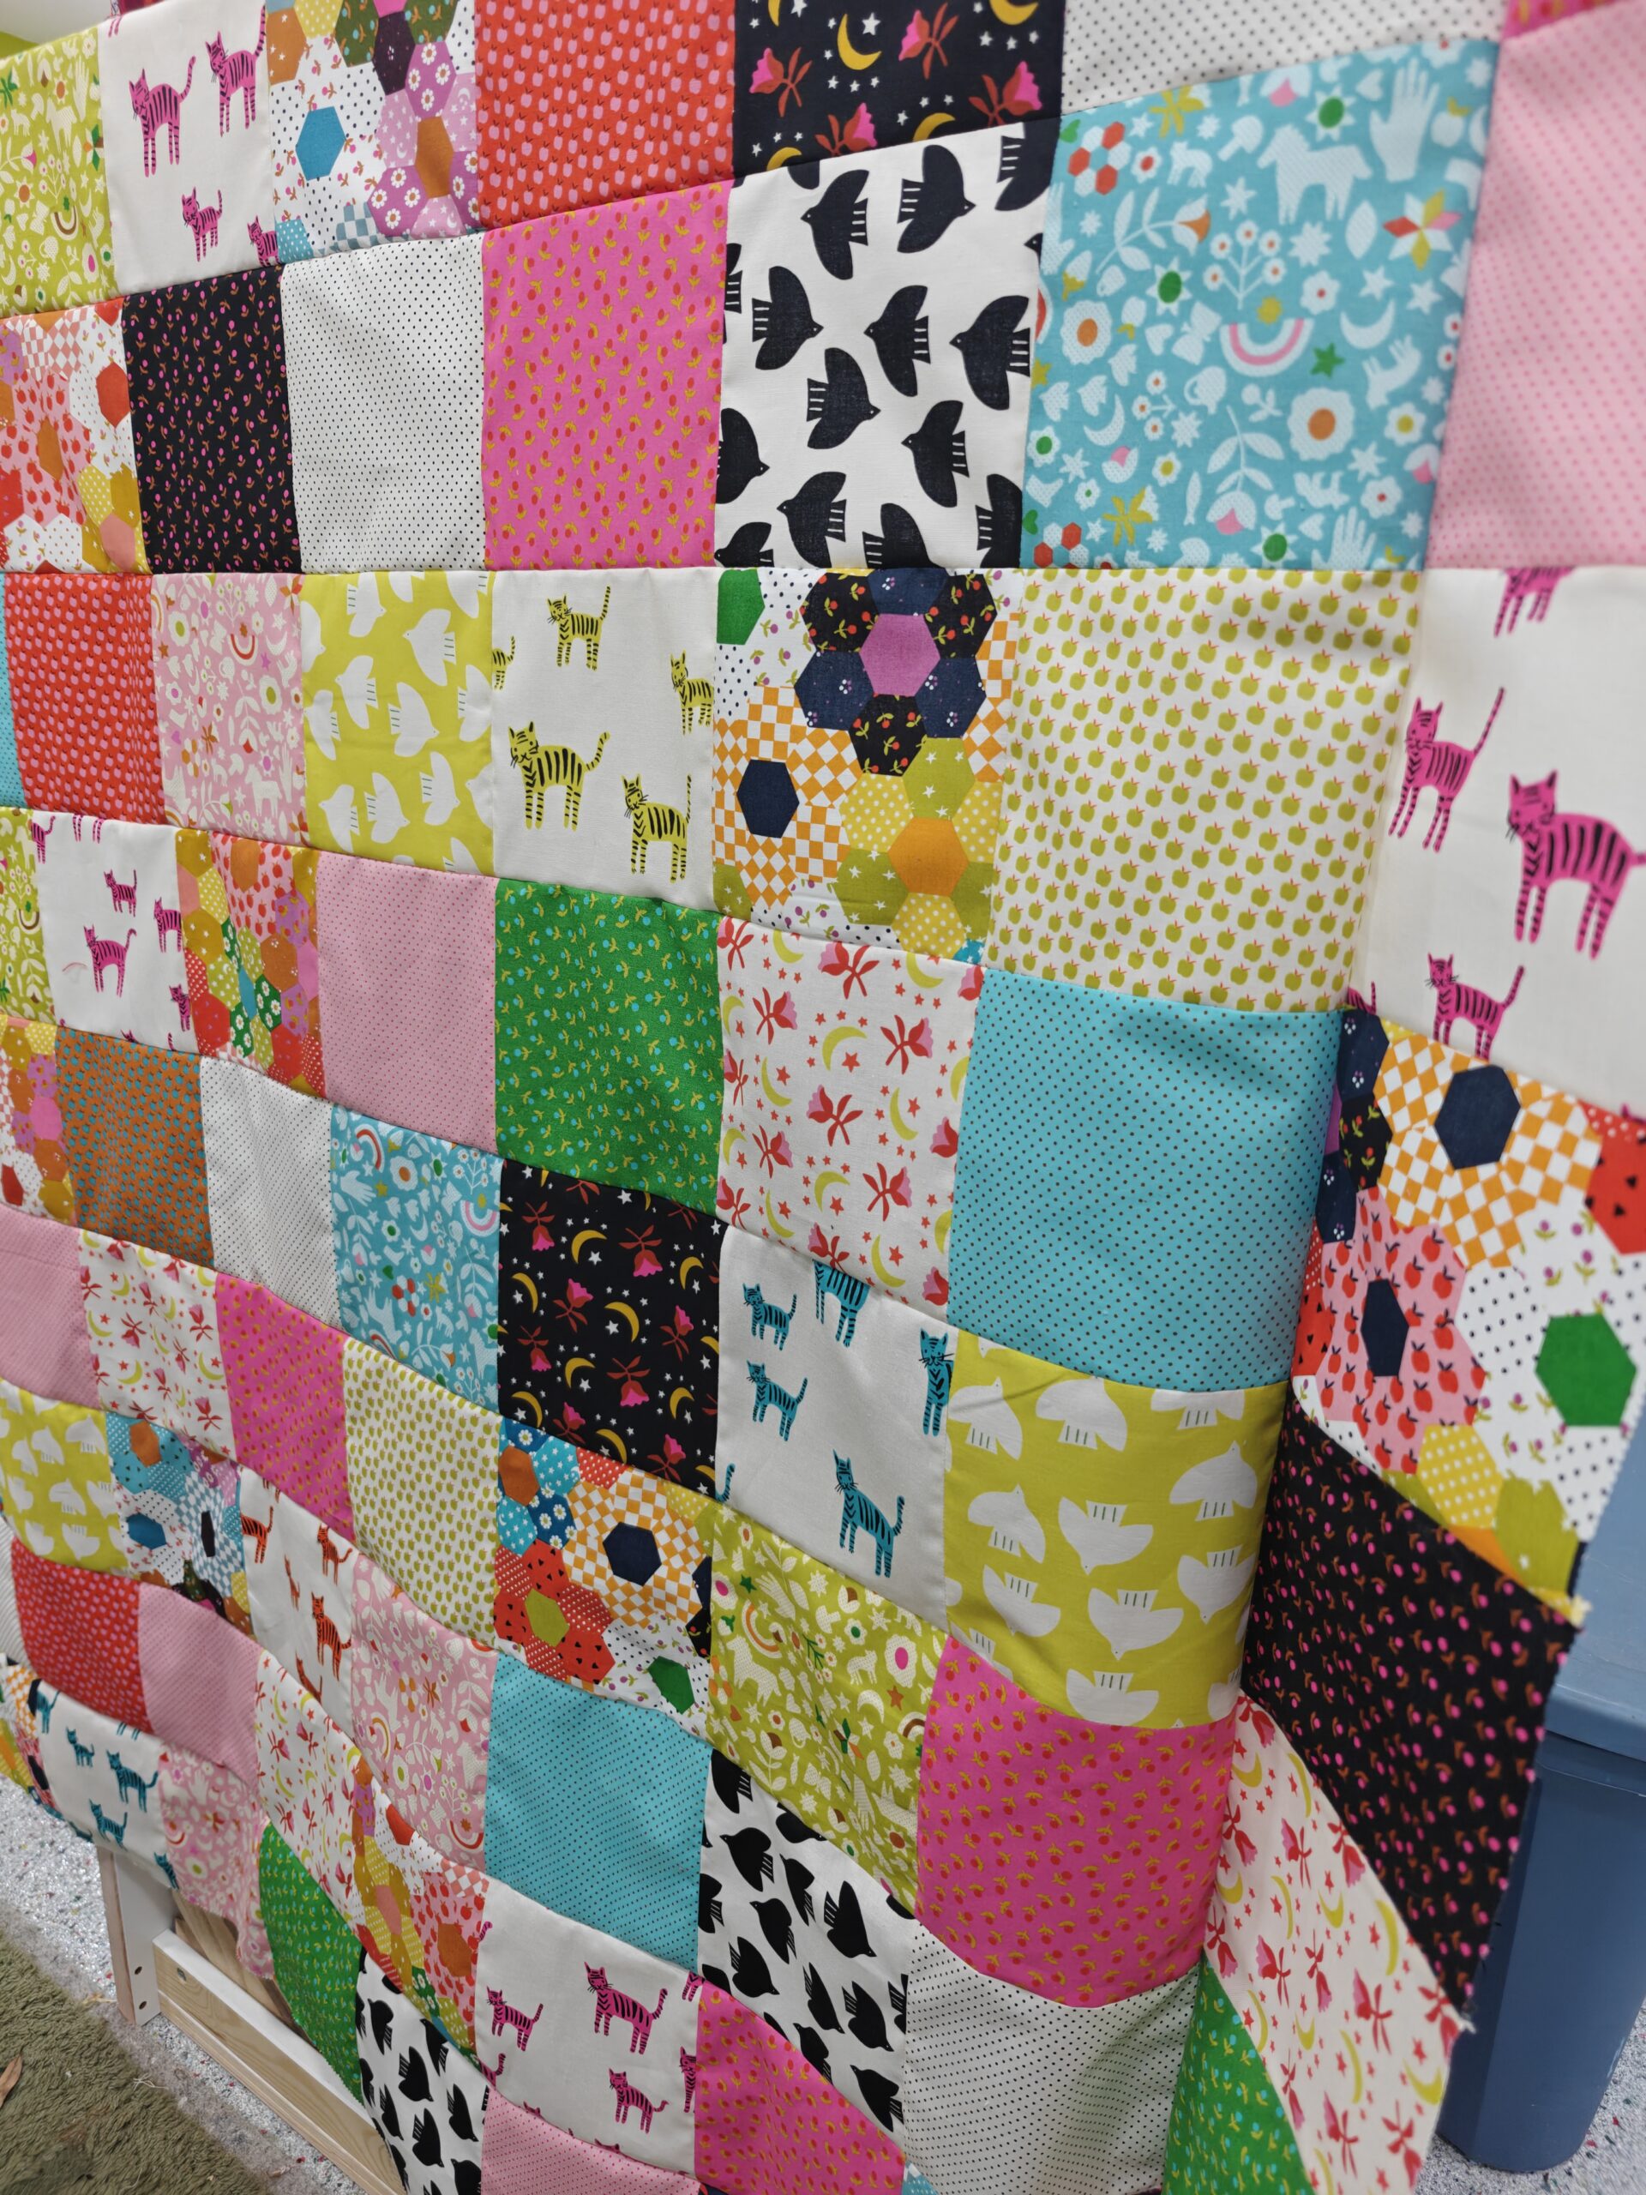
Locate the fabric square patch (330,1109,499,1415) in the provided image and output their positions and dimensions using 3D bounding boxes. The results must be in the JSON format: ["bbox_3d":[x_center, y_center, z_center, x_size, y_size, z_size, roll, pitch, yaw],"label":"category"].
[{"bbox_3d":[-0.181,0.069,0.646,0.113,0.117,0.010,12,17,35],"label":"fabric square patch"}]

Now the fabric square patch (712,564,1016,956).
[{"bbox_3d":[0.009,-0.108,0.467,0.114,0.117,0.010,12,16,36],"label":"fabric square patch"}]

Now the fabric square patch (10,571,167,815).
[{"bbox_3d":[-0.370,-0.200,0.734,0.117,0.119,0.010,11,18,29],"label":"fabric square patch"}]

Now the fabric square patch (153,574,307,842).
[{"bbox_3d":[-0.267,-0.176,0.657,0.114,0.114,0.010,13,18,34],"label":"fabric square patch"}]

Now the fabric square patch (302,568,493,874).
[{"bbox_3d":[-0.172,-0.152,0.589,0.113,0.117,0.010,12,18,34],"label":"fabric square patch"}]

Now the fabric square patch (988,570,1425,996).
[{"bbox_3d":[0.097,-0.087,0.401,0.114,0.115,0.013,12,9,37],"label":"fabric square patch"}]

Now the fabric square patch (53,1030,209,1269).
[{"bbox_3d":[-0.364,0.027,0.772,0.115,0.116,0.010,10,17,29],"label":"fabric square patch"}]

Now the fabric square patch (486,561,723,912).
[{"bbox_3d":[-0.082,-0.131,0.531,0.114,0.116,0.010,12,18,35],"label":"fabric square patch"}]

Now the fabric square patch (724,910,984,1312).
[{"bbox_3d":[0.004,0.005,0.512,0.114,0.120,0.010,14,19,38],"label":"fabric square patch"}]

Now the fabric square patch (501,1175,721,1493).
[{"bbox_3d":[-0.089,0.091,0.587,0.115,0.116,0.011,10,16,32],"label":"fabric square patch"}]

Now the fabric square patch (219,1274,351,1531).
[{"bbox_3d":[-0.275,0.158,0.746,0.115,0.115,0.014,14,20,38],"label":"fabric square patch"}]

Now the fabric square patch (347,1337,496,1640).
[{"bbox_3d":[-0.187,0.181,0.676,0.114,0.116,0.016,13,17,37],"label":"fabric square patch"}]

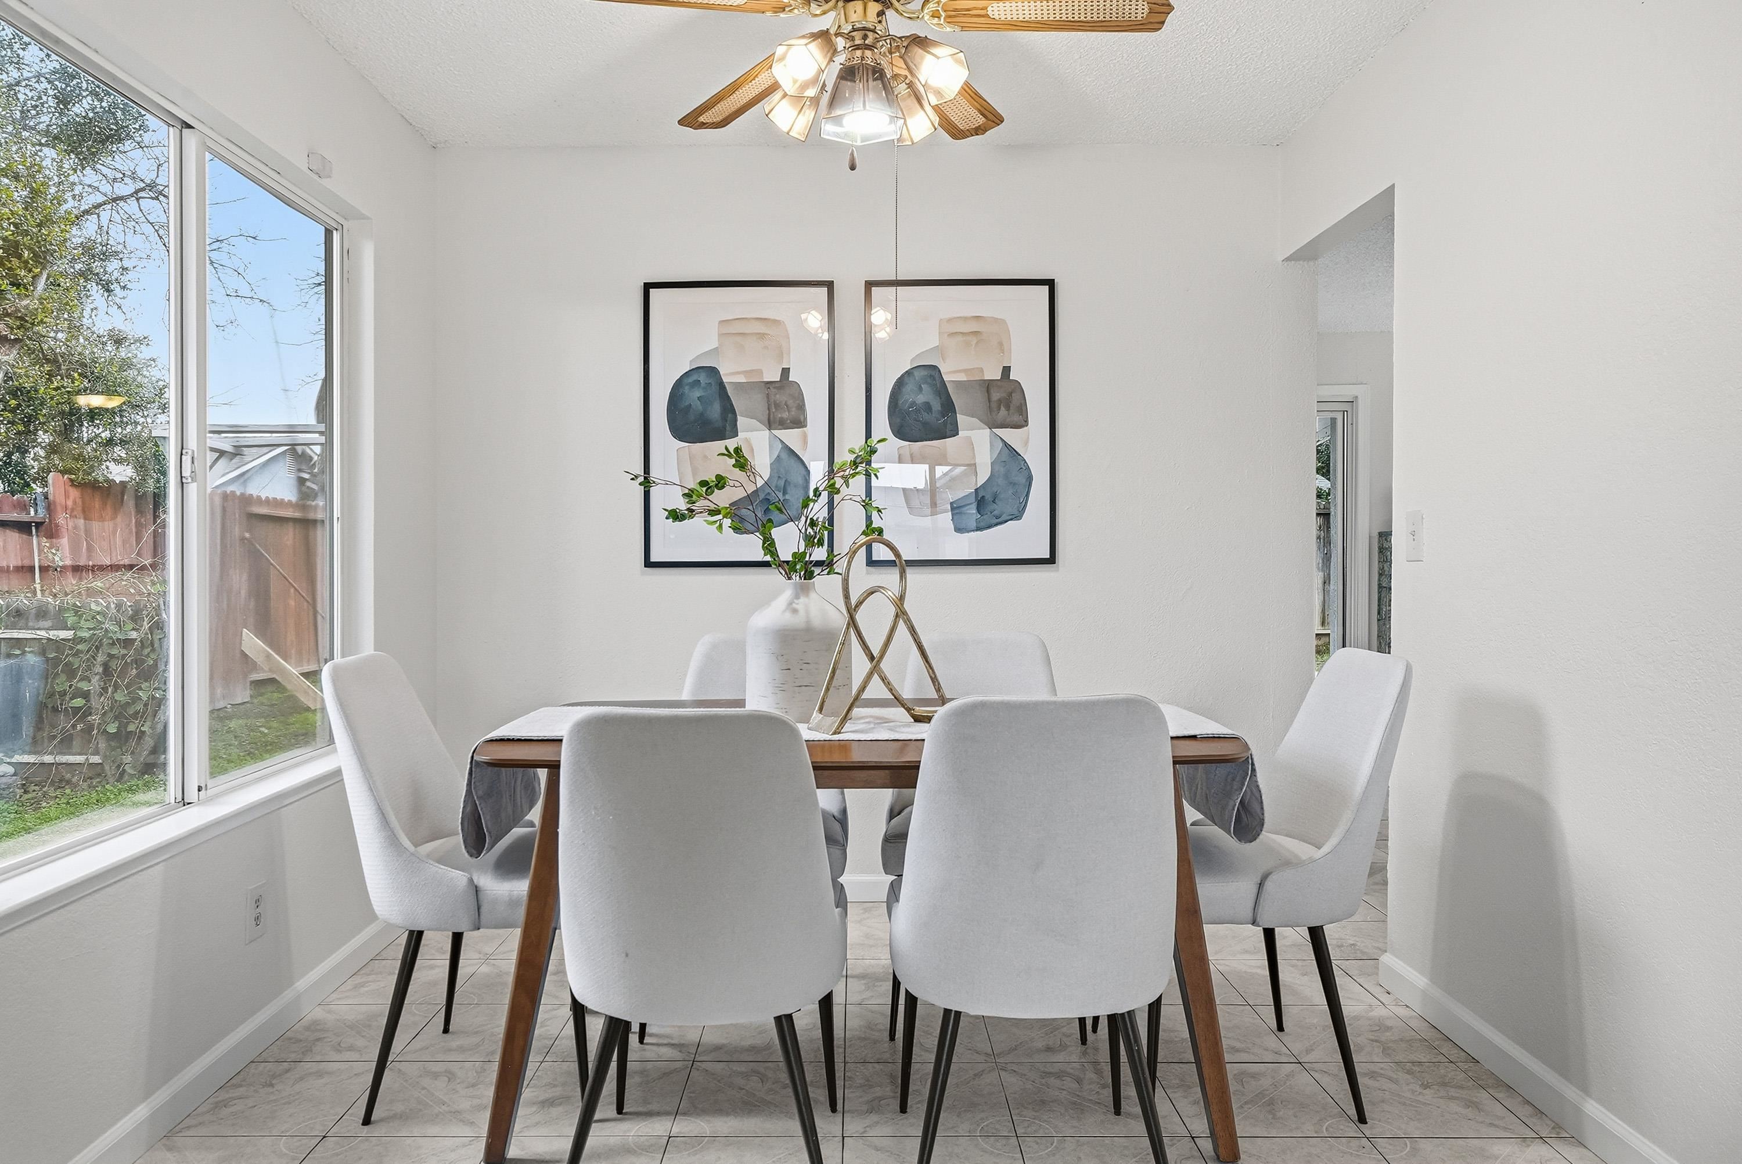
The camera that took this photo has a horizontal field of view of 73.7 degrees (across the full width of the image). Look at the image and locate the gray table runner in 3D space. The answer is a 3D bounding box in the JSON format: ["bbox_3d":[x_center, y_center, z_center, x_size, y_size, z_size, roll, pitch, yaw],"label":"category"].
[{"bbox_3d":[-0.021,0.424,2.569,1.600,0.245,0.490,0,1,-1],"label":"gray table runner"}]

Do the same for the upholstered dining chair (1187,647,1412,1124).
[{"bbox_3d":[0.784,0.598,2.483,0.600,0.900,0.495,0,1,-1],"label":"upholstered dining chair"}]

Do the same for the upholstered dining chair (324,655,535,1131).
[{"bbox_3d":[-0.812,0.598,2.483,0.600,0.900,0.495,0,1,-1],"label":"upholstered dining chair"}]

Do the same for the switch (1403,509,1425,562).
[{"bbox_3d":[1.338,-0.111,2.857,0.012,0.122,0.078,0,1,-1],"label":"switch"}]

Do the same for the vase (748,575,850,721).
[{"bbox_3d":[-0.164,0.148,2.624,0.240,0.315,0.240,0,1,-1],"label":"vase"}]

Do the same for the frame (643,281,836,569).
[{"bbox_3d":[-0.420,-0.502,3.704,0.609,0.915,0.025,0,1,-1],"label":"frame"}]

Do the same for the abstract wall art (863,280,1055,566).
[{"bbox_3d":[0.285,-0.506,3.704,0.609,0.915,0.025,0,1,-1],"label":"abstract wall art"}]

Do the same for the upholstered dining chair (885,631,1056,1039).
[{"bbox_3d":[0.282,0.589,2.886,0.495,0.900,0.600,0,1,4],"label":"upholstered dining chair"}]

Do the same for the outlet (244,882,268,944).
[{"bbox_3d":[-1.373,0.738,2.597,0.010,0.120,0.078,0,1,-1],"label":"outlet"}]

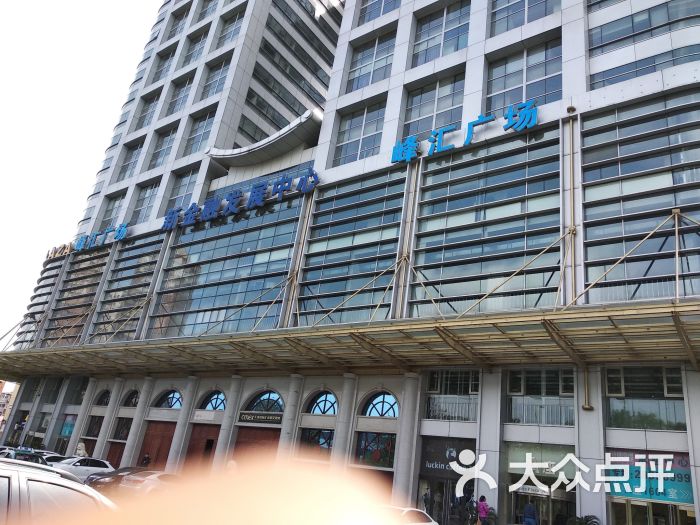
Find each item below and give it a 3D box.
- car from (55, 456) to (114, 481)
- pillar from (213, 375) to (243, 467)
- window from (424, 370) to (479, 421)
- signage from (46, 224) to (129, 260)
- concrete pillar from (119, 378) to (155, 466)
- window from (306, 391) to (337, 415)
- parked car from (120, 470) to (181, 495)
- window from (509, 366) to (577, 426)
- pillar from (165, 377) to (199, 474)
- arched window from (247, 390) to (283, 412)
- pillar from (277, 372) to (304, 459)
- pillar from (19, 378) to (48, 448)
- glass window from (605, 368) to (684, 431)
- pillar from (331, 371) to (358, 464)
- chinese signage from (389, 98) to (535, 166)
[{"bbox_3d":[-16.599,12.530,31.500,1.840,1.550,4.450,-9,-29,35],"label":"car"},{"bbox_3d":[-8.107,10.964,34.101,0.800,7.396,0.800,-9,-29,35],"label":"pillar"},{"bbox_3d":[5.284,6.659,26.611,3.120,2.544,0.200,-9,-29,35],"label":"window"},{"bbox_3d":[-27.402,-1.977,54.434,14.985,2.065,0.300,-9,-29,35],"label":"signage"},{"bbox_3d":[-16.266,12.381,40.039,0.780,7.180,0.780,-9,-29,36],"label":"concrete pillar"},{"bbox_3d":[-1.435,8.360,31.335,2.760,1.368,0.200,-9,-29,35],"label":"window"},{"bbox_3d":[-9.130,11.476,26.457,1.820,1.470,4.600,-2,-25,23],"label":"parked car"},{"bbox_3d":[8.809,6.093,24.073,3.384,2.544,0.200,-9,-29,35],"label":"window"},{"bbox_3d":[-11.842,11.633,36.857,0.780,7.270,0.780,-9,-29,36],"label":"pillar"},{"bbox_3d":[-5.210,8.955,34.058,3.936,1.392,0.200,-9,-29,35],"label":"arched window"},{"bbox_3d":[-3.686,10.292,30.967,0.780,7.350,0.780,-9,-29,36],"label":"pillar"},{"bbox_3d":[-29.508,14.504,50.002,1.080,7.588,0.792,-9,-29,35],"label":"pillar"},{"bbox_3d":[12.985,5.973,23.258,3.164,2.814,0.150,-9,-29,35],"label":"glass window"},{"bbox_3d":[-0.497,9.744,28.623,0.800,7.396,0.800,-9,-29,35],"label":"pillar"},{"bbox_3d":[6.229,-7.211,29.956,8.900,2.050,0.320,-9,-29,36],"label":"chinese signage"}]

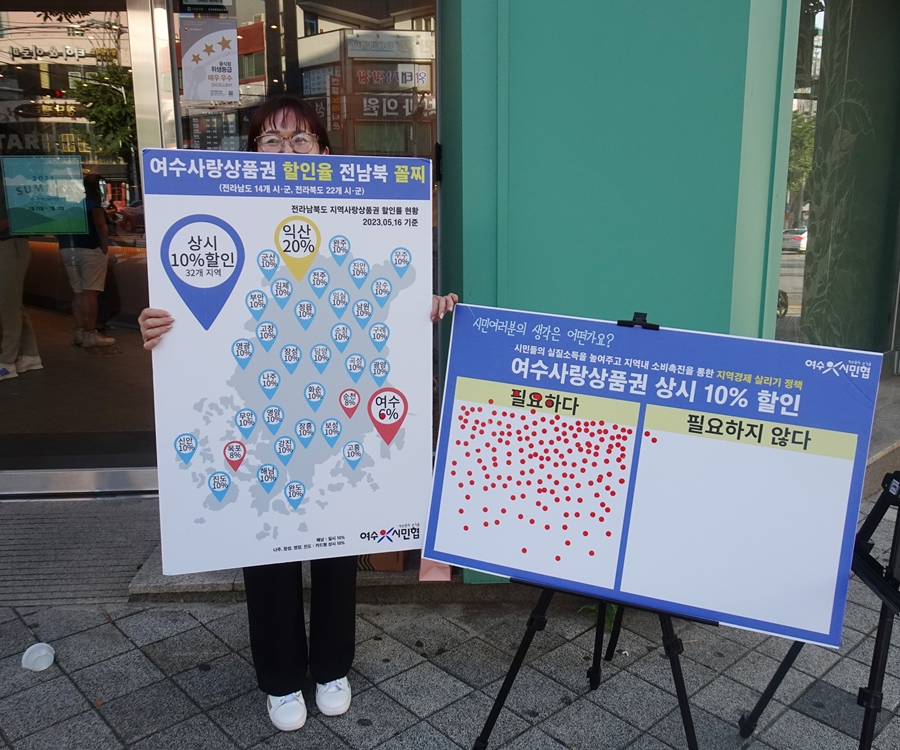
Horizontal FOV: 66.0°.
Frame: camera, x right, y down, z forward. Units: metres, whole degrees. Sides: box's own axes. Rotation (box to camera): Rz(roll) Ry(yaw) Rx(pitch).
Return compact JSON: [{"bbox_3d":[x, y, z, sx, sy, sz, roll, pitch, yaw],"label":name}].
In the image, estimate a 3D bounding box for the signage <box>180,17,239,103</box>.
[{"bbox_3d":[-0.990,-1.300,2.861,0.230,0.320,0.020,-1,10,-3],"label":"signage"}]

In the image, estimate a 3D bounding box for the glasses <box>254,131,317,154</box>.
[{"bbox_3d":[-0.381,-0.533,1.601,0.143,0.046,0.125,-3,10,-15],"label":"glasses"}]

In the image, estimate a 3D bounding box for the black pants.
[{"bbox_3d":[-0.397,0.372,1.806,0.330,0.840,0.240,-3,11,-16],"label":"black pants"}]

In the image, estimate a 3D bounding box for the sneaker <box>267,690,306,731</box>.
[{"bbox_3d":[-0.424,0.814,1.832,0.102,0.105,0.250,-2,10,-10],"label":"sneaker"}]

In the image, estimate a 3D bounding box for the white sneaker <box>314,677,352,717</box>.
[{"bbox_3d":[-0.322,0.805,1.879,0.102,0.105,0.250,-2,10,-10],"label":"white sneaker"}]

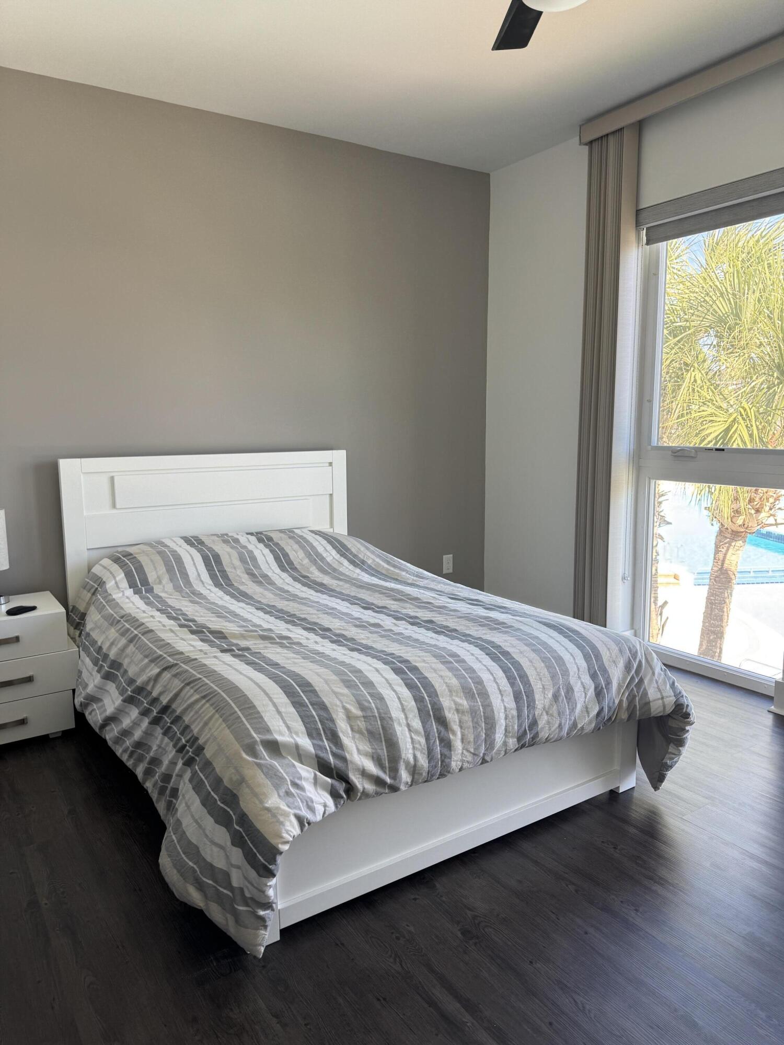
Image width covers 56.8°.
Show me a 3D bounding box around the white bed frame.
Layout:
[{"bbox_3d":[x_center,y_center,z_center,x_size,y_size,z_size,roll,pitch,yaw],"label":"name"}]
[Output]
[{"bbox_3d":[-0.322,0.307,2.858,1.454,1.079,2.047,-5,10,-33],"label":"white bed frame"}]

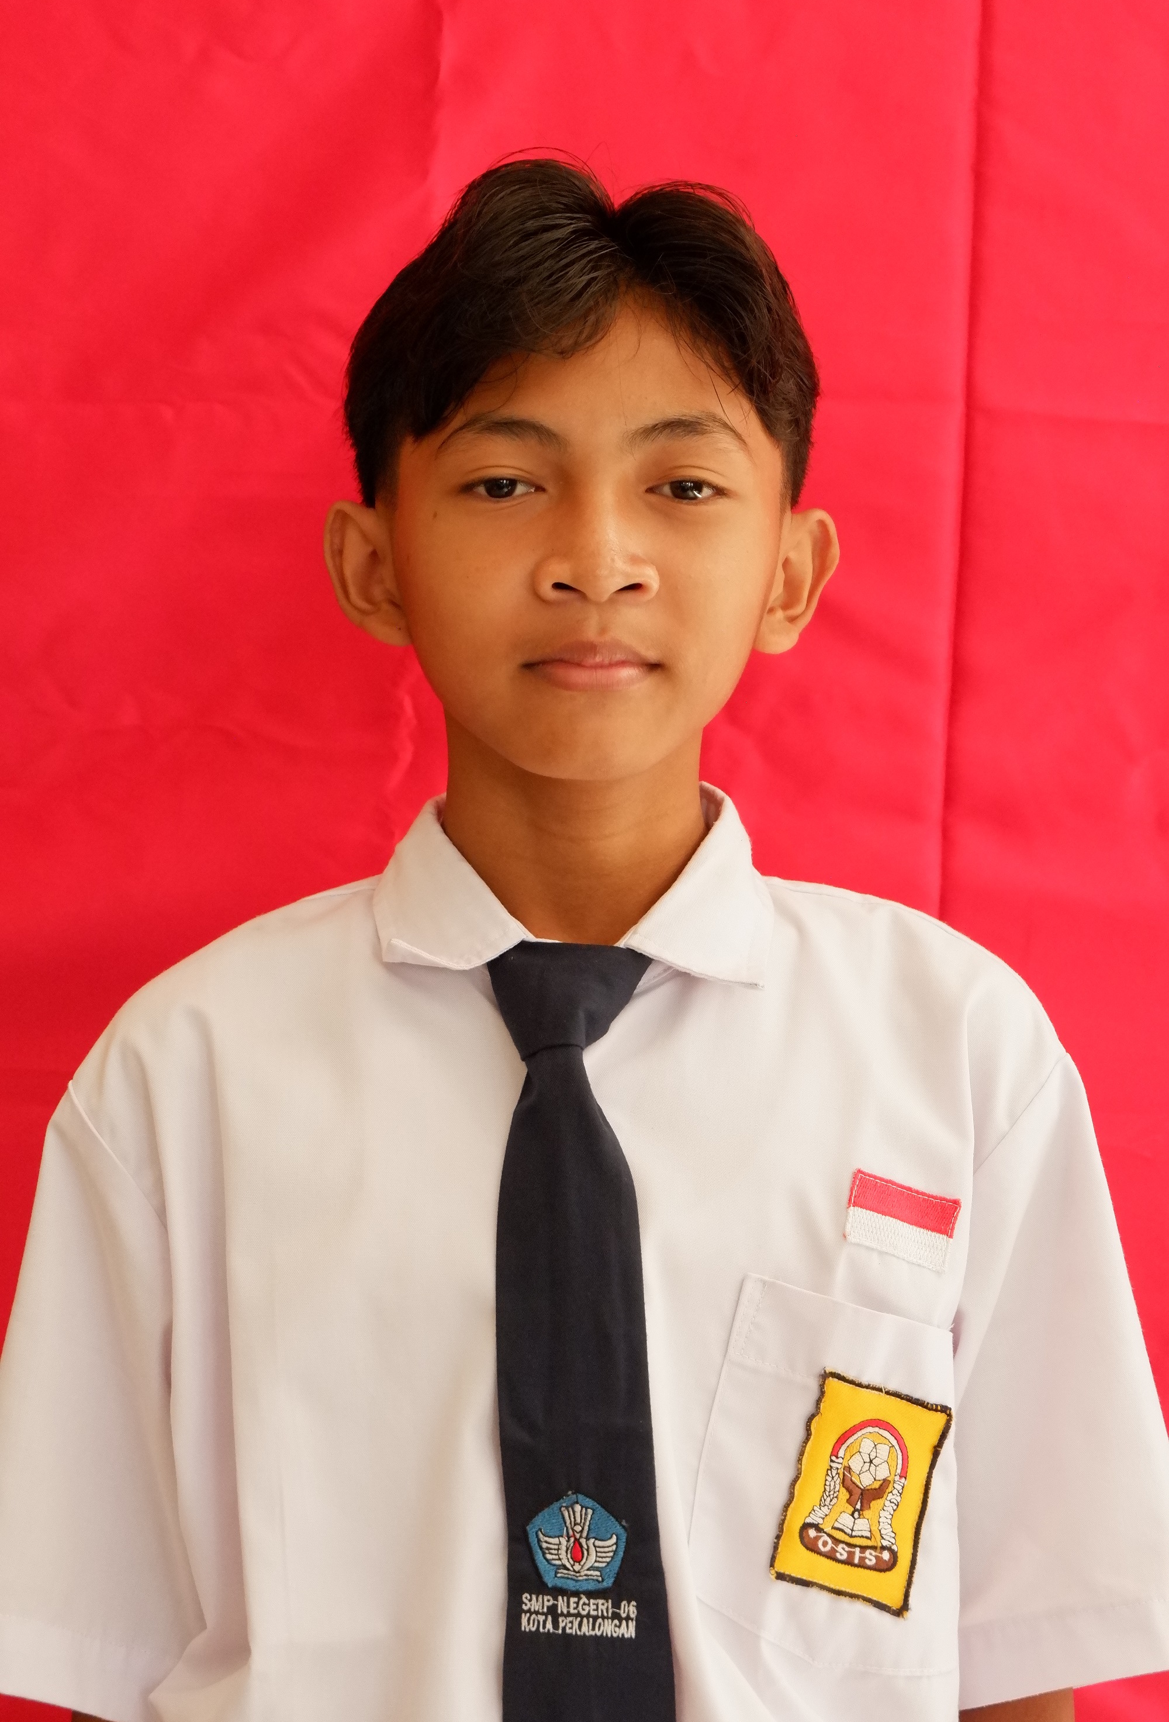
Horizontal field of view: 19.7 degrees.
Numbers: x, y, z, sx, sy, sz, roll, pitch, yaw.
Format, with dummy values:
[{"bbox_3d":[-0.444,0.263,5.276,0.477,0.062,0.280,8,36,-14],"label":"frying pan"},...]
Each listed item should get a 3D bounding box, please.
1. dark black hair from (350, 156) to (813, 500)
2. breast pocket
[{"bbox_3d":[-0.001,-0.174,1.215,0.171,0.152,0.195,0,-2,-3],"label":"dark black hair"},{"bbox_3d":[0.084,0.210,1.142,0.100,0.126,0.022,13,-7,-22],"label":"breast pocket"}]

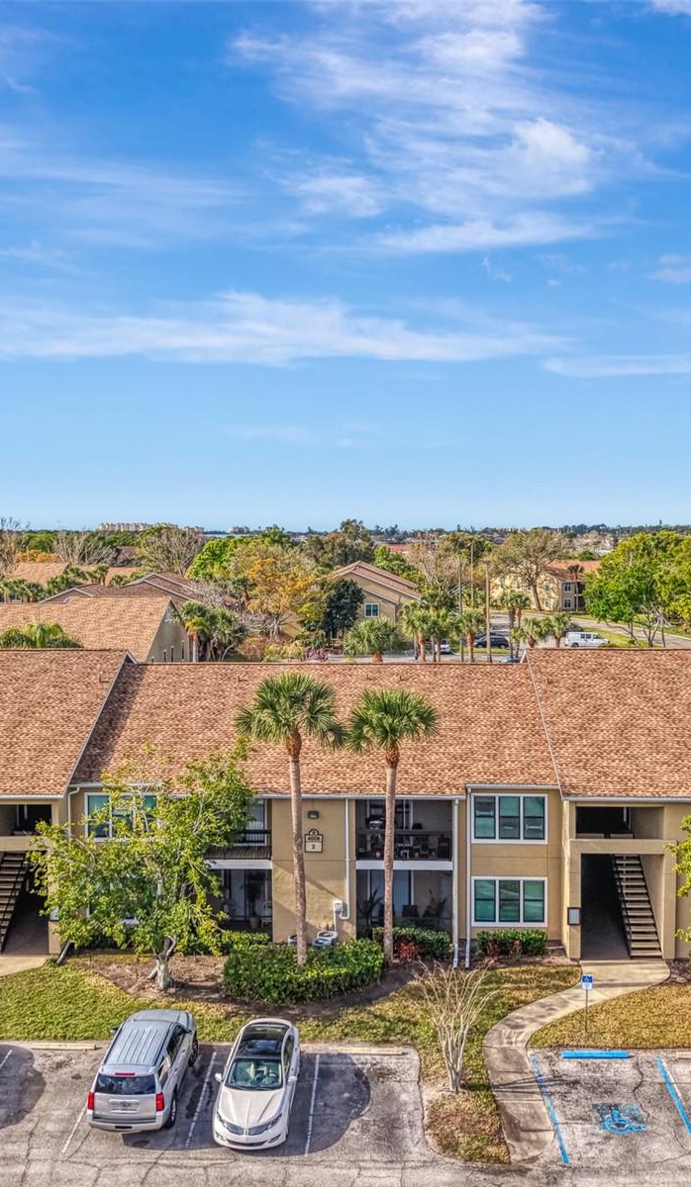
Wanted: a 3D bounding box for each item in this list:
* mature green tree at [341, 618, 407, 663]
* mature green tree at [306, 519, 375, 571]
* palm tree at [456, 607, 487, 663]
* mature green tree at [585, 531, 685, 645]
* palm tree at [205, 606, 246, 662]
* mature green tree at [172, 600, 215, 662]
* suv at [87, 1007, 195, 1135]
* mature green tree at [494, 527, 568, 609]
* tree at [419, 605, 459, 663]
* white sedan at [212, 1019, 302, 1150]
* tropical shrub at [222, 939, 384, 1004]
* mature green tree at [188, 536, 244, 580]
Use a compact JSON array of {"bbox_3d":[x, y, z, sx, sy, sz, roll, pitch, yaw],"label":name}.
[{"bbox_3d":[2.449,5.352,92.465,5.200,6.300,5.200,0,3,0],"label":"mature green tree"},{"bbox_3d":[-0.749,-4.759,189.042,12.000,15.300,12.000,0,3,0],"label":"mature green tree"},{"bbox_3d":[13.595,4.836,118.473,3.400,6.350,3.300,0,3,0],"label":"palm tree"},{"bbox_3d":[35.457,-0.349,134.193,12.000,13.900,11.500,0,3,0],"label":"mature green tree"},{"bbox_3d":[-11.394,5.051,104.462,3.900,7.529,3.800,0,3,0],"label":"palm tree"},{"bbox_3d":[-11.376,5.072,82.416,3.300,8.900,3.300,0,3,0],"label":"mature green tree"},{"bbox_3d":[-5.000,11.677,27.500,2.060,1.890,5.180,0,3,2],"label":"suv"},{"bbox_3d":[32.742,-4.017,193.080,12.800,14.600,12.500,0,3,0],"label":"mature green tree"},{"bbox_3d":[9.334,4.446,108.941,3.700,6.200,3.700,0,3,0],"label":"tree"},{"bbox_3d":[-2.150,11.907,27.063,1.900,1.480,4.930,0,3,3],"label":"white sedan"},{"bbox_3d":[-1.265,11.364,33.314,4.800,1.150,2.500,0,3,0],"label":"tropical shrub"},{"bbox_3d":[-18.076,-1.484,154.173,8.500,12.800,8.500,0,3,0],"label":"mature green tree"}]

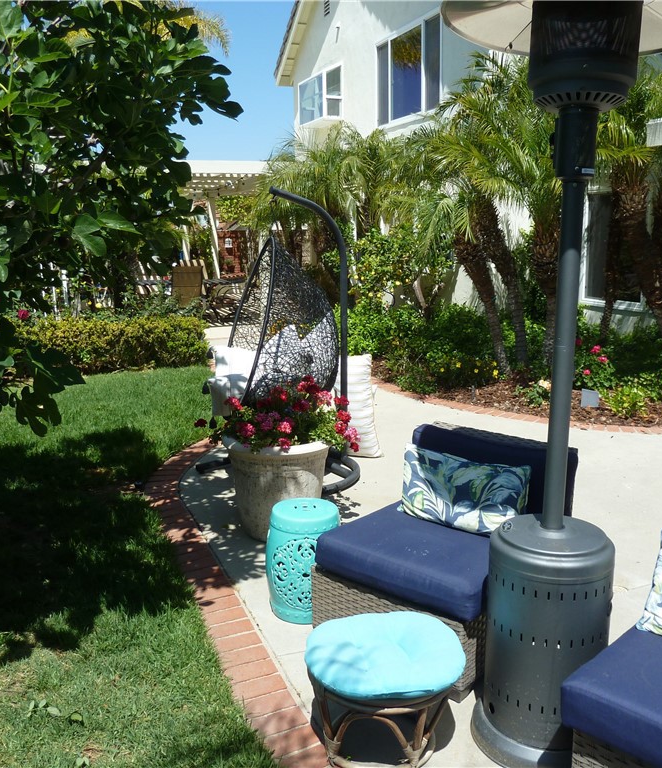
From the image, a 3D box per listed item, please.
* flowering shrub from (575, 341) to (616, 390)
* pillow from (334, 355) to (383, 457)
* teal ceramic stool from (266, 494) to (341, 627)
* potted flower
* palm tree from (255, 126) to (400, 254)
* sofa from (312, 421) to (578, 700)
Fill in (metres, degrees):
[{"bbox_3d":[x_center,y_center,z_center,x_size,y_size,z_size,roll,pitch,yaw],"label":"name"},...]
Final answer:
[{"bbox_3d":[2.799,-0.242,7.913,0.520,0.520,0.480,4,12,20],"label":"flowering shrub"},{"bbox_3d":[0.131,0.158,5.543,0.520,0.700,0.220,-4,2,-20],"label":"pillow"},{"bbox_3d":[-0.115,0.770,3.238,0.340,0.445,0.340,-1,12,-2],"label":"teal ceramic stool"},{"bbox_3d":[-0.299,0.384,4.088,0.860,0.860,0.760,-1,12,-4],"label":"potted flower"},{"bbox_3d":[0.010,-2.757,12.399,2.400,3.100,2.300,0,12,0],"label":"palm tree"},{"bbox_3d":[0.481,0.658,3.090,0.700,0.715,0.910,9,15,39],"label":"sofa"}]

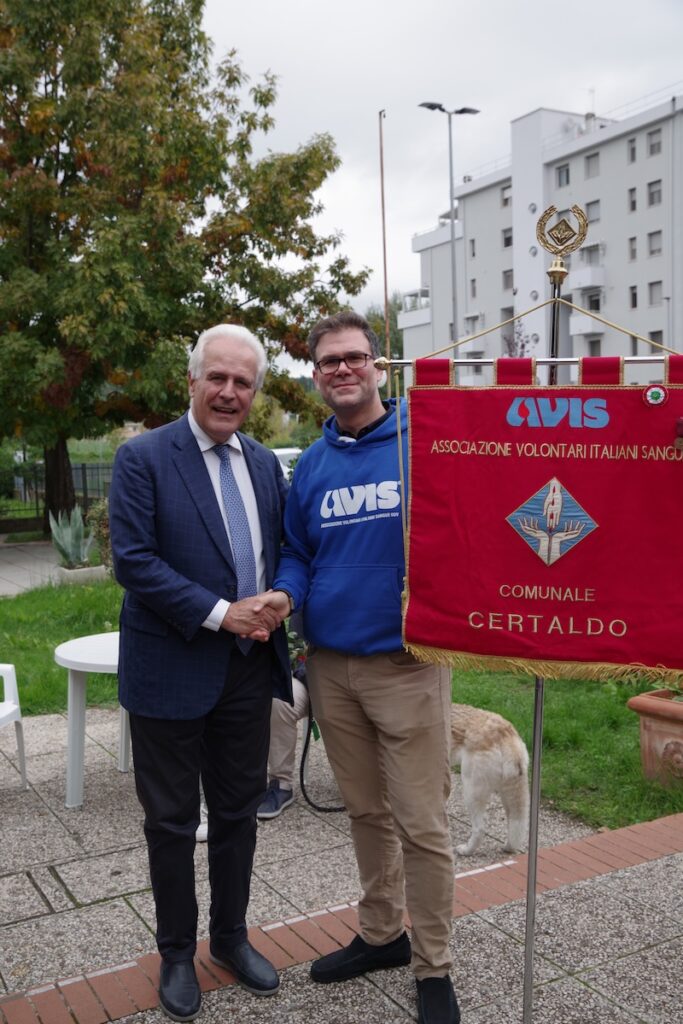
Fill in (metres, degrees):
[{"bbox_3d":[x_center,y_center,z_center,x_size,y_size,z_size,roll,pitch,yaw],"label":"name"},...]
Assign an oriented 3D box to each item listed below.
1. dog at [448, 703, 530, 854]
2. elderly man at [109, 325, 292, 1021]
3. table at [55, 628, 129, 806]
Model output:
[{"bbox_3d":[0.330,0.964,3.996,0.260,0.630,0.880,-5,6,-44],"label":"dog"},{"bbox_3d":[-0.419,0.417,2.800,0.530,1.850,0.430,-3,4,-26],"label":"elderly man"},{"bbox_3d":[-0.871,0.907,4.449,0.800,0.655,0.800,-2,4,-8],"label":"table"}]

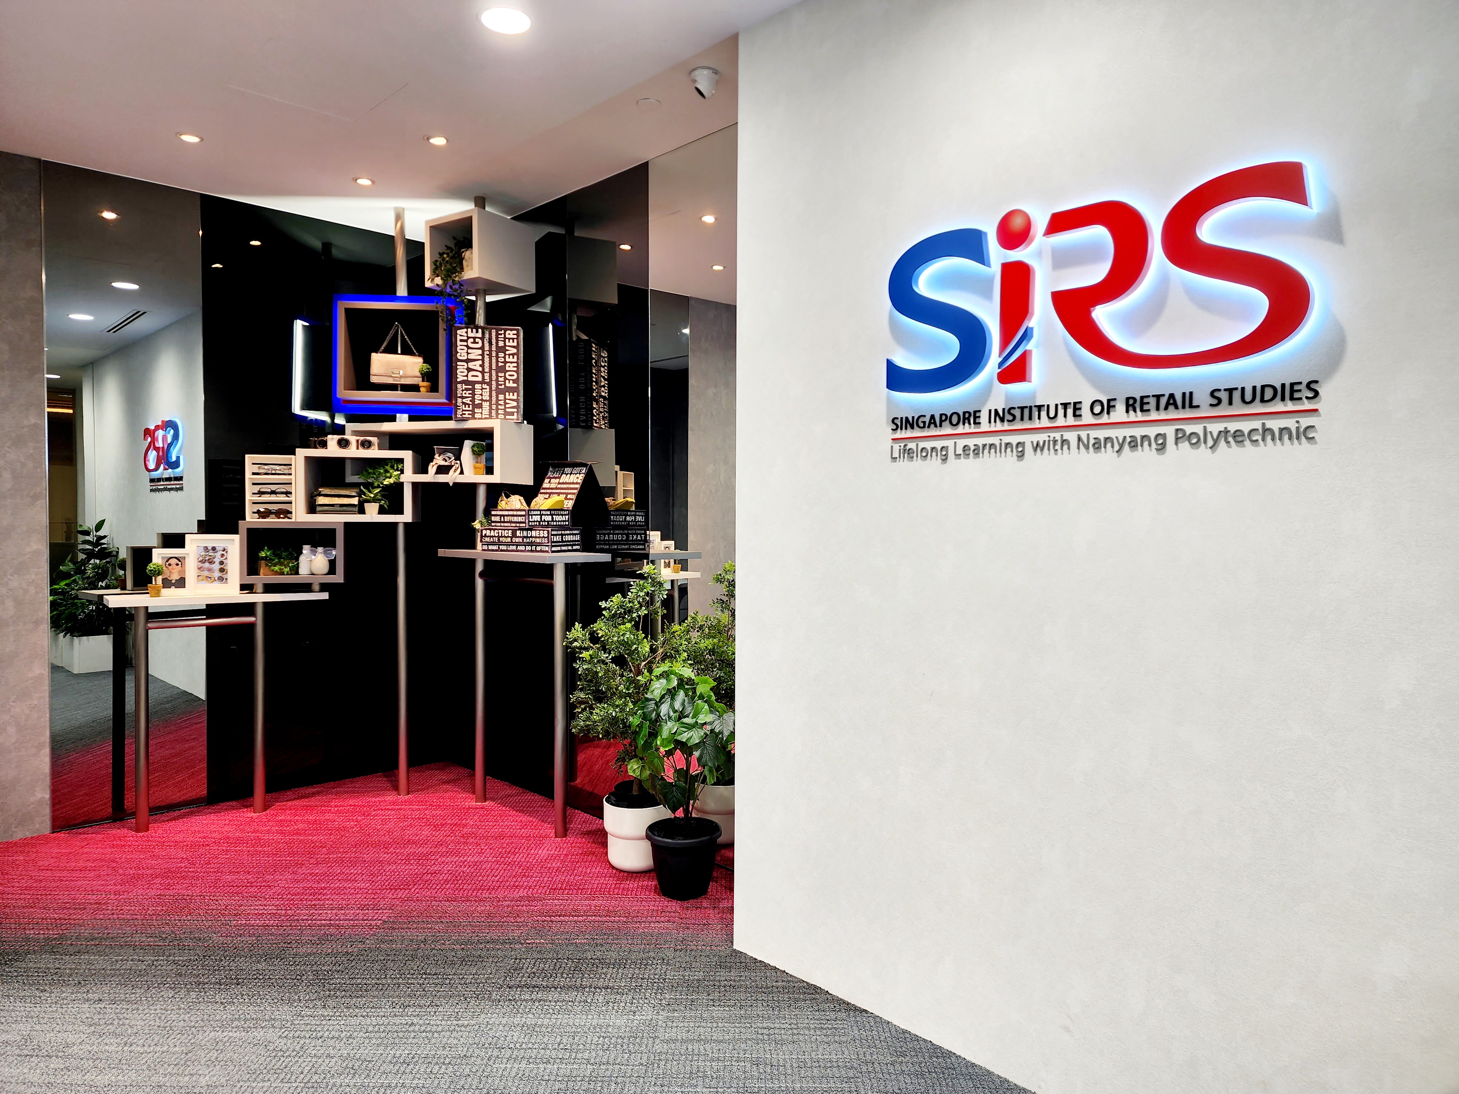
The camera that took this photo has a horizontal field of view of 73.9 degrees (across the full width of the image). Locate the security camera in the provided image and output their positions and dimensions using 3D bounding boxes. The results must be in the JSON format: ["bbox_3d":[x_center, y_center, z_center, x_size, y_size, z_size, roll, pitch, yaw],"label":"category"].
[{"bbox_3d":[-0.090,-1.575,3.318,0.102,0.085,0.100,0,1,8],"label":"security camera"}]

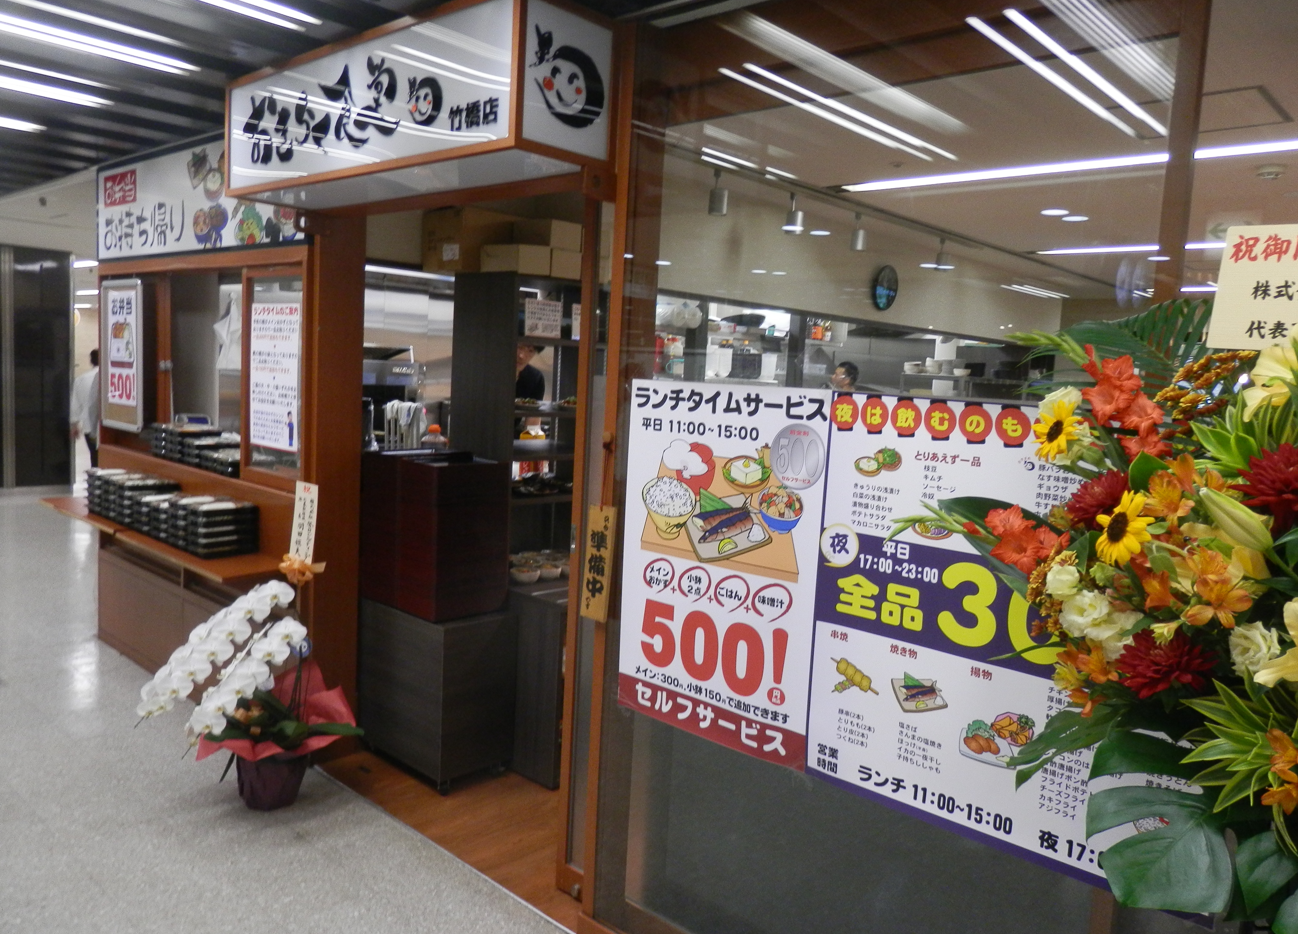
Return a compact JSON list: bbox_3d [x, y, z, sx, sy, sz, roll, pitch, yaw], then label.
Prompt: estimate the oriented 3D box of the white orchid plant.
[{"bbox_3d":[-1.314,0.680,3.072,0.452,0.585,0.562,9,9,41],"label":"white orchid plant"}]

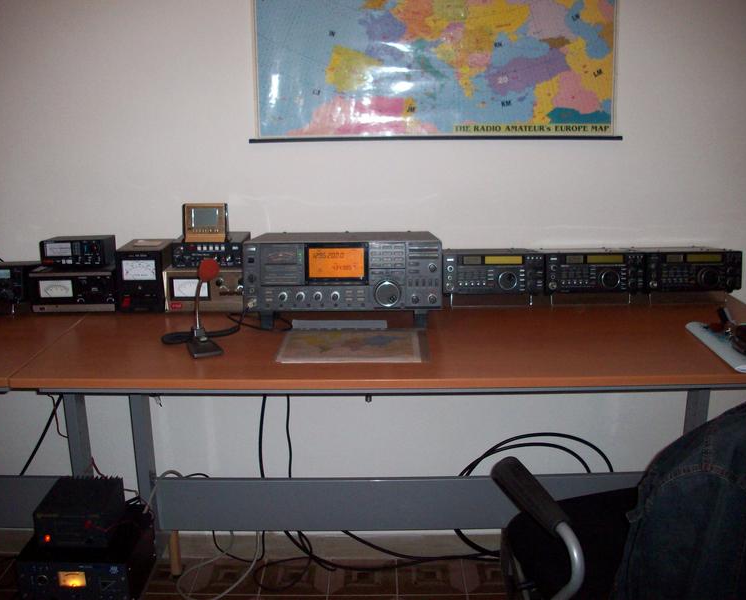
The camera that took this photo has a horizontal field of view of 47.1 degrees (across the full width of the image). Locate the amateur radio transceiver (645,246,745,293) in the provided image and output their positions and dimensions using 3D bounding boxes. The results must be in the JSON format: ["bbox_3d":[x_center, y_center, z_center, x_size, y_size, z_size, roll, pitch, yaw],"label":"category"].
[{"bbox_3d":[0.762,-0.081,2.142,0.241,0.100,0.250,-1,7,1],"label":"amateur radio transceiver"}]

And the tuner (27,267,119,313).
[{"bbox_3d":[-0.710,-0.044,2.125,0.214,0.098,0.230,-1,14,1],"label":"tuner"}]

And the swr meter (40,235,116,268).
[{"bbox_3d":[-0.736,-0.122,2.145,0.155,0.064,0.103,0,13,0],"label":"swr meter"}]

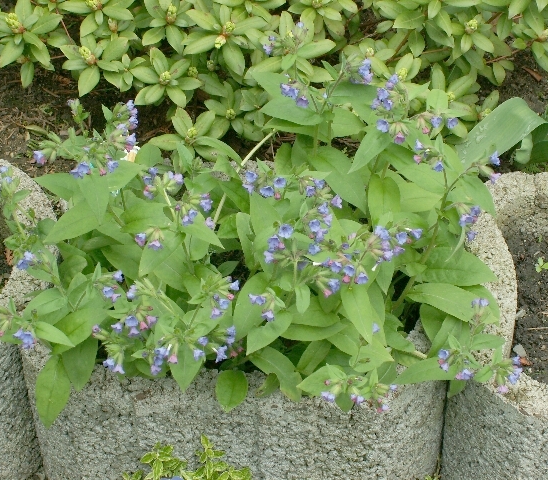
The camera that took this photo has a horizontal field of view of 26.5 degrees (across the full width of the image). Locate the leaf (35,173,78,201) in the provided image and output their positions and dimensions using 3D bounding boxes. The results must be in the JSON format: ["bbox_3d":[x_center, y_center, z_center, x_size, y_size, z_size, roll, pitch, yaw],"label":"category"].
[{"bbox_3d":[-0.244,-0.061,1.320,0.050,0.024,0.032,3,29,5],"label":"leaf"}]

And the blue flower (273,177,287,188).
[{"bbox_3d":[0.006,-0.059,1.185,0.014,0.013,0.013,-3,6,-5],"label":"blue flower"}]

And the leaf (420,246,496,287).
[{"bbox_3d":[0.214,0.031,1.350,0.088,0.014,0.045,4,58,3],"label":"leaf"}]

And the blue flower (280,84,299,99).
[{"bbox_3d":[0.018,-0.170,1.336,0.021,0.017,0.016,14,30,20],"label":"blue flower"}]

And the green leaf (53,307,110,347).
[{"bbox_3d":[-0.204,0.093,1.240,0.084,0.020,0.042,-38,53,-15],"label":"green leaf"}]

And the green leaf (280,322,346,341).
[{"bbox_3d":[0.044,0.097,1.270,0.070,0.012,0.030,-14,53,-7],"label":"green leaf"}]

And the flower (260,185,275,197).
[{"bbox_3d":[-0.007,-0.050,1.185,0.014,0.013,0.013,0,21,0],"label":"flower"}]

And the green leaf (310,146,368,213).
[{"bbox_3d":[0.077,-0.072,1.378,0.046,0.020,0.105,-35,66,-18],"label":"green leaf"}]

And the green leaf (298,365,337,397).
[{"bbox_3d":[0.040,0.125,1.043,0.043,0.009,0.027,-10,47,-21],"label":"green leaf"}]

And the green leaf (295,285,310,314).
[{"bbox_3d":[0.029,0.060,1.180,0.016,0.030,0.011,-3,18,1],"label":"green leaf"}]

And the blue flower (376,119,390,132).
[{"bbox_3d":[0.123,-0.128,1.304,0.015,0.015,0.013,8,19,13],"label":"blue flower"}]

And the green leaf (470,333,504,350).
[{"bbox_3d":[0.214,0.102,1.170,0.035,0.014,0.020,-4,29,-7],"label":"green leaf"}]

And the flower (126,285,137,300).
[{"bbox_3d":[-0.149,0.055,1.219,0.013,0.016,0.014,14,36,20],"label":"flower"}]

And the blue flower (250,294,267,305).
[{"bbox_3d":[-0.017,0.060,1.170,0.018,0.011,0.014,-3,29,-5],"label":"blue flower"}]

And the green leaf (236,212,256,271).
[{"bbox_3d":[-0.030,0.002,1.280,0.021,0.062,0.017,-6,20,8],"label":"green leaf"}]

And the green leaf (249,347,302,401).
[{"bbox_3d":[0.003,0.142,1.260,0.074,0.020,0.030,43,59,3],"label":"green leaf"}]

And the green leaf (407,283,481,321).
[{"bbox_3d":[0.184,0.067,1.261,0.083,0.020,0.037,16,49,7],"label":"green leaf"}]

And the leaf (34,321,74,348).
[{"bbox_3d":[-0.202,0.088,1.069,0.046,0.008,0.018,23,45,20],"label":"leaf"}]

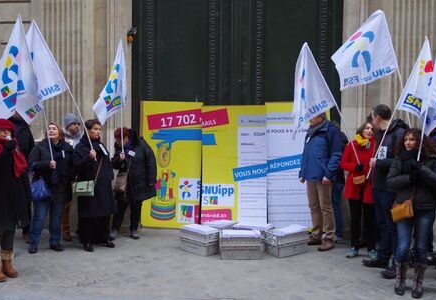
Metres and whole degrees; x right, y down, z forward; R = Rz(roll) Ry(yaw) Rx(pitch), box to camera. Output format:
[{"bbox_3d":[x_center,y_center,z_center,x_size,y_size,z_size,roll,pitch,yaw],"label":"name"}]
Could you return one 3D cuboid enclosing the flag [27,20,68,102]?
[{"bbox_3d":[-2.127,-1.061,5.550,0.570,1.052,0.260,0,2,-11],"label":"flag"}]

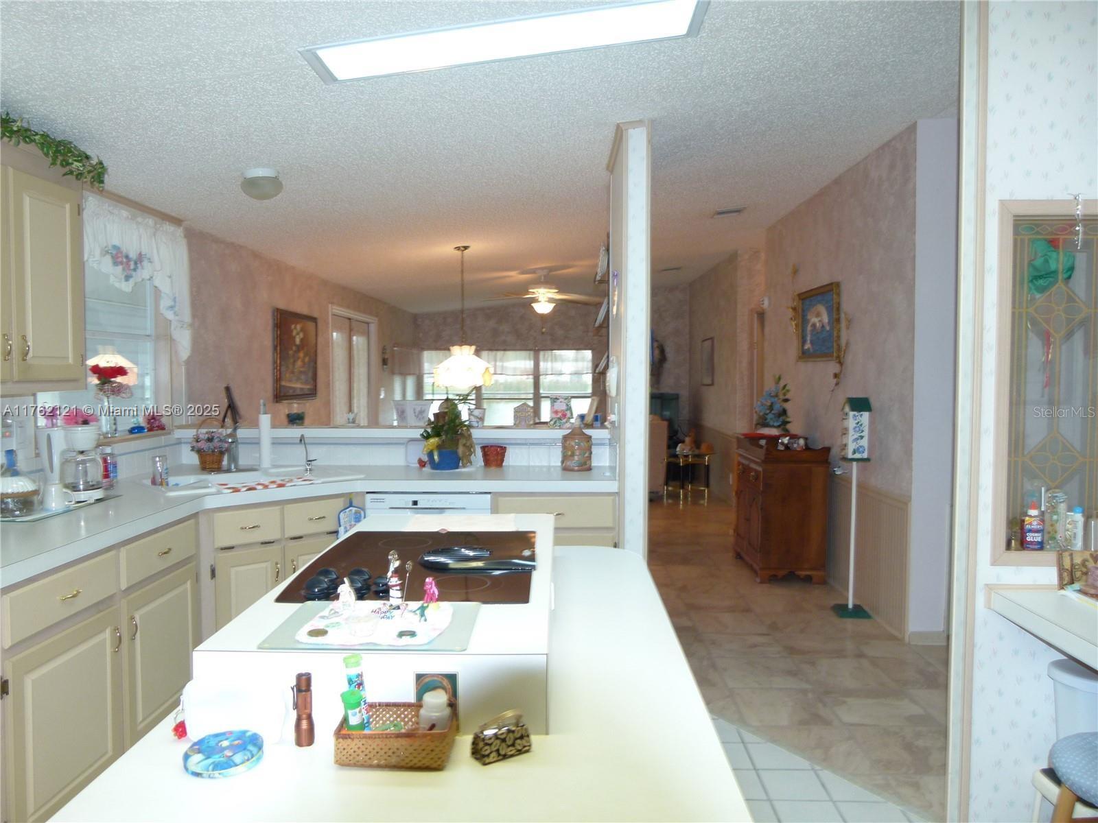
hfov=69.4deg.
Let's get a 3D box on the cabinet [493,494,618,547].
[{"bbox_3d":[0.030,0.805,4.180,0.606,0.860,0.610,0,3,1],"label":"cabinet"}]

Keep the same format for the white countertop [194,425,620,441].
[{"bbox_3d":[-0.843,0.119,4.505,2.380,0.051,0.230,0,3,1],"label":"white countertop"}]

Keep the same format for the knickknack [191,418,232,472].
[{"bbox_3d":[-1.835,0.174,4.308,0.210,0.279,0.190,0,3,1],"label":"knickknack"}]

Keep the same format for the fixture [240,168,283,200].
[{"bbox_3d":[-1.310,-1.040,3.657,0.195,0.135,0.195,0,3,1],"label":"fixture"}]

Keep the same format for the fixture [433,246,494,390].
[{"bbox_3d":[-0.684,-0.749,6.340,0.485,1.139,0.485,0,3,1],"label":"fixture"}]

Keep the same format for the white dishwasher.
[{"bbox_3d":[-0.562,0.792,4.030,0.600,0.850,0.610,0,3,1],"label":"white dishwasher"}]

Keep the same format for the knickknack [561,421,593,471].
[{"bbox_3d":[0.151,0.187,4.293,0.168,0.258,0.168,0,3,1],"label":"knickknack"}]

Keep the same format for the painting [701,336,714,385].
[{"bbox_3d":[1.992,-0.627,10.008,0.030,0.585,0.781,0,3,1],"label":"painting"}]

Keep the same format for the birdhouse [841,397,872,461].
[{"bbox_3d":[1.846,0.106,4.759,0.128,0.371,0.165,0,3,1],"label":"birdhouse"}]

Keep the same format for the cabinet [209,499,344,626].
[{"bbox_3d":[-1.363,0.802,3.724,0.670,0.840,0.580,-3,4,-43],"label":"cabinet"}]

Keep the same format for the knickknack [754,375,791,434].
[{"bbox_3d":[1.614,-0.049,5.727,0.260,0.420,0.240,0,3,1],"label":"knickknack"}]

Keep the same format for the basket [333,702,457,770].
[{"bbox_3d":[-0.262,0.552,1.360,0.205,0.062,0.130,0,3,-1],"label":"basket"}]

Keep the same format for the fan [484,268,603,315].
[{"bbox_3d":[-0.068,-1.253,8.385,1.280,0.477,1.280,0,3,1],"label":"fan"}]

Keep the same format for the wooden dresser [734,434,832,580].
[{"bbox_3d":[1.647,0.665,5.646,0.465,0.945,0.710,0,3,1],"label":"wooden dresser"}]

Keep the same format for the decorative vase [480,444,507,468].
[{"bbox_3d":[-0.293,0.239,4.230,0.135,0.120,0.135,0,3,1],"label":"decorative vase"}]

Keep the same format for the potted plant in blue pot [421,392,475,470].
[{"bbox_3d":[-0.530,0.101,4.156,0.270,0.400,0.220,0,3,1],"label":"potted plant in blue pot"}]

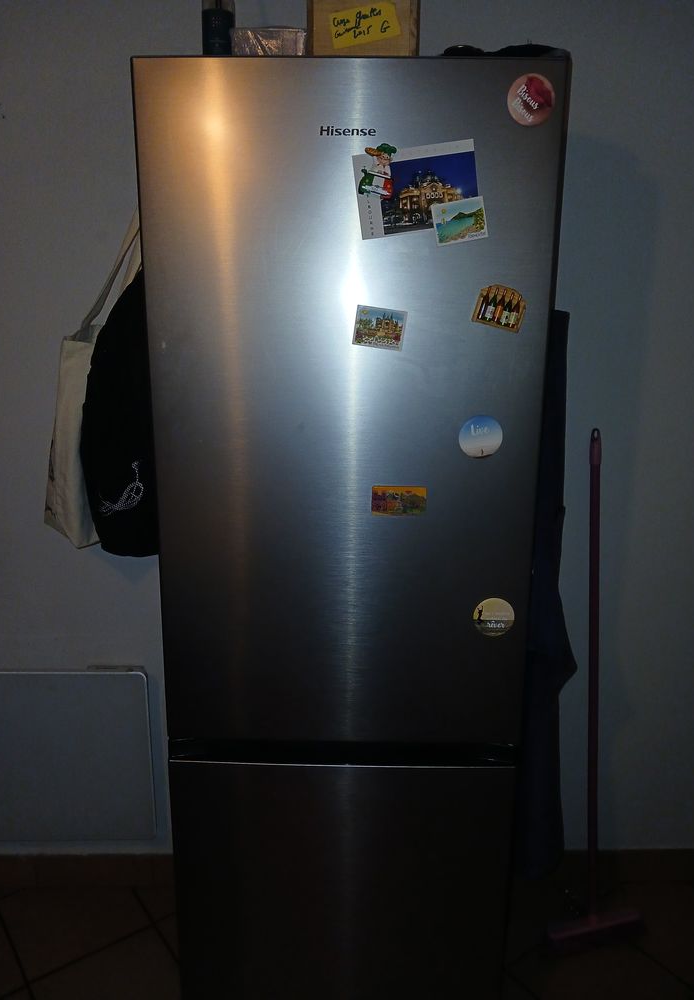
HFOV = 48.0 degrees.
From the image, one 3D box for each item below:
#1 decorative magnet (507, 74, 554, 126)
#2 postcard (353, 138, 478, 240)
[{"bbox_3d":[0.235,-0.508,0.991,0.061,0.061,0.006,40,12,-8],"label":"decorative magnet"},{"bbox_3d":[0.093,-0.406,1.022,0.158,0.103,0.002,-7,14,3],"label":"postcard"}]

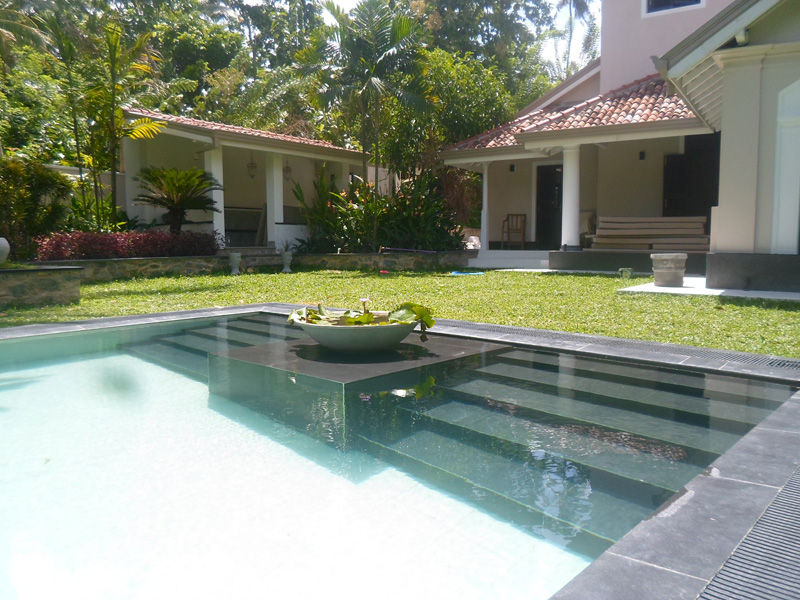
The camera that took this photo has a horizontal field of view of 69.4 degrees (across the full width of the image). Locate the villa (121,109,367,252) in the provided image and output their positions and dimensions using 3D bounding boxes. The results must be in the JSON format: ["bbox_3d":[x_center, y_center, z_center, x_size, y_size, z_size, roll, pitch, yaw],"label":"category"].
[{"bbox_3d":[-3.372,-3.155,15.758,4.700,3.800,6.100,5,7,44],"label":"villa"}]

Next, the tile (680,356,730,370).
[{"bbox_3d":[1.585,0.342,3.003,0.191,0.030,0.171,5,7,44],"label":"tile"}]

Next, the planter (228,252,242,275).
[{"bbox_3d":[-3.331,-0.735,11.700,0.250,0.450,0.250,5,7,44],"label":"planter"}]

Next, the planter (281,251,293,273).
[{"bbox_3d":[-2.436,-0.822,12.400,0.250,0.450,0.250,0,5,0],"label":"planter"}]

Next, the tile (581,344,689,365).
[{"bbox_3d":[1.313,0.319,3.275,0.580,0.030,0.171,5,7,44],"label":"tile"}]

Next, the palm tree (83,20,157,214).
[{"bbox_3d":[-5.977,-3.605,12.400,1.550,4.700,1.550,5,7,44],"label":"palm tree"}]

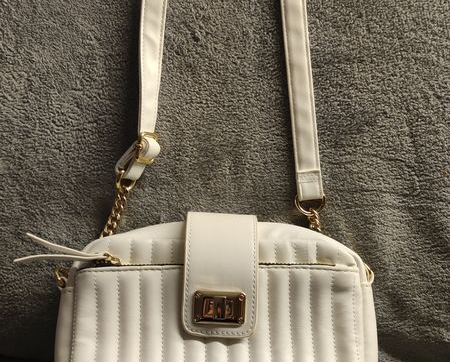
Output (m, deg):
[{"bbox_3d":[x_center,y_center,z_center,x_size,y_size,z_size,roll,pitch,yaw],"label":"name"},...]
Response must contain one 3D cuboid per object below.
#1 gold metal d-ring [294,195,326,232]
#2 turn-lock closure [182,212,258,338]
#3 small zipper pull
[{"bbox_3d":[0.068,0.026,0.505,0.025,0.029,0.010,0,-10,0],"label":"gold metal d-ring"},{"bbox_3d":[-0.003,0.070,0.482,0.056,0.093,0.022,0,-16,0],"label":"turn-lock closure"},{"bbox_3d":[-0.119,0.052,0.484,0.082,0.024,0.015,0,-16,0],"label":"small zipper pull"}]

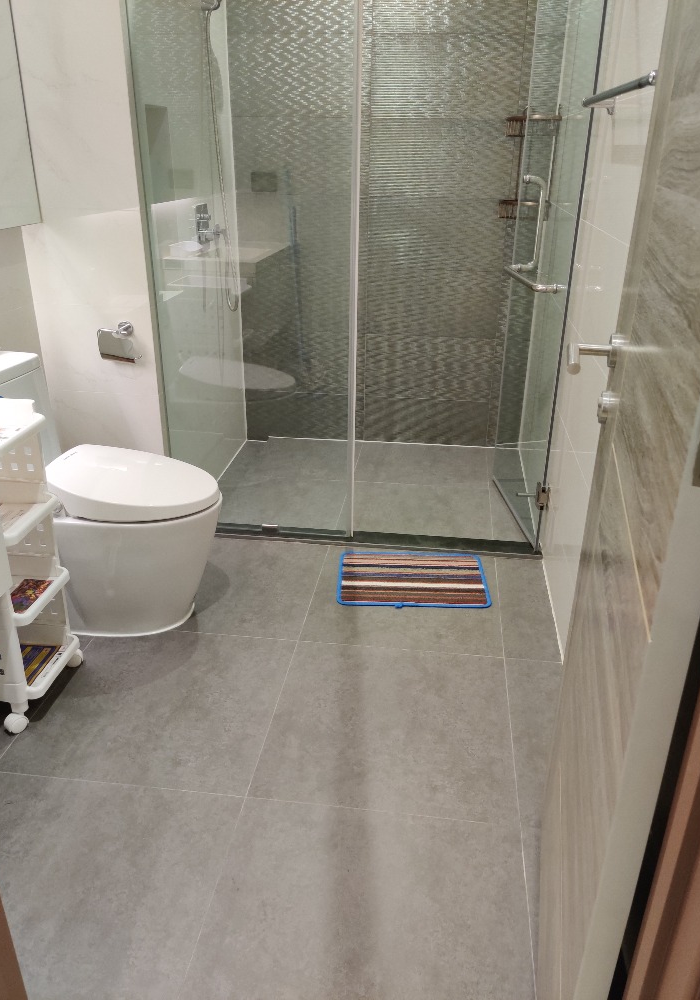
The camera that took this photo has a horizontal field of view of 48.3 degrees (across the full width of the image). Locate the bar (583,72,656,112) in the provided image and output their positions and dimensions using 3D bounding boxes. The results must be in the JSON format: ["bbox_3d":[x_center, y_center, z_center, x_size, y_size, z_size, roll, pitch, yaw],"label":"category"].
[{"bbox_3d":[0.582,-0.851,1.642,0.085,0.045,0.850,4,24,6],"label":"bar"}]

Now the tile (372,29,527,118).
[{"bbox_3d":[0.386,-1.720,3.179,0.600,0.300,0.013,4,24,6],"label":"tile"}]

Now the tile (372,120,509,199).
[{"bbox_3d":[0.382,-1.444,3.303,0.600,0.300,0.013,4,24,6],"label":"tile"}]

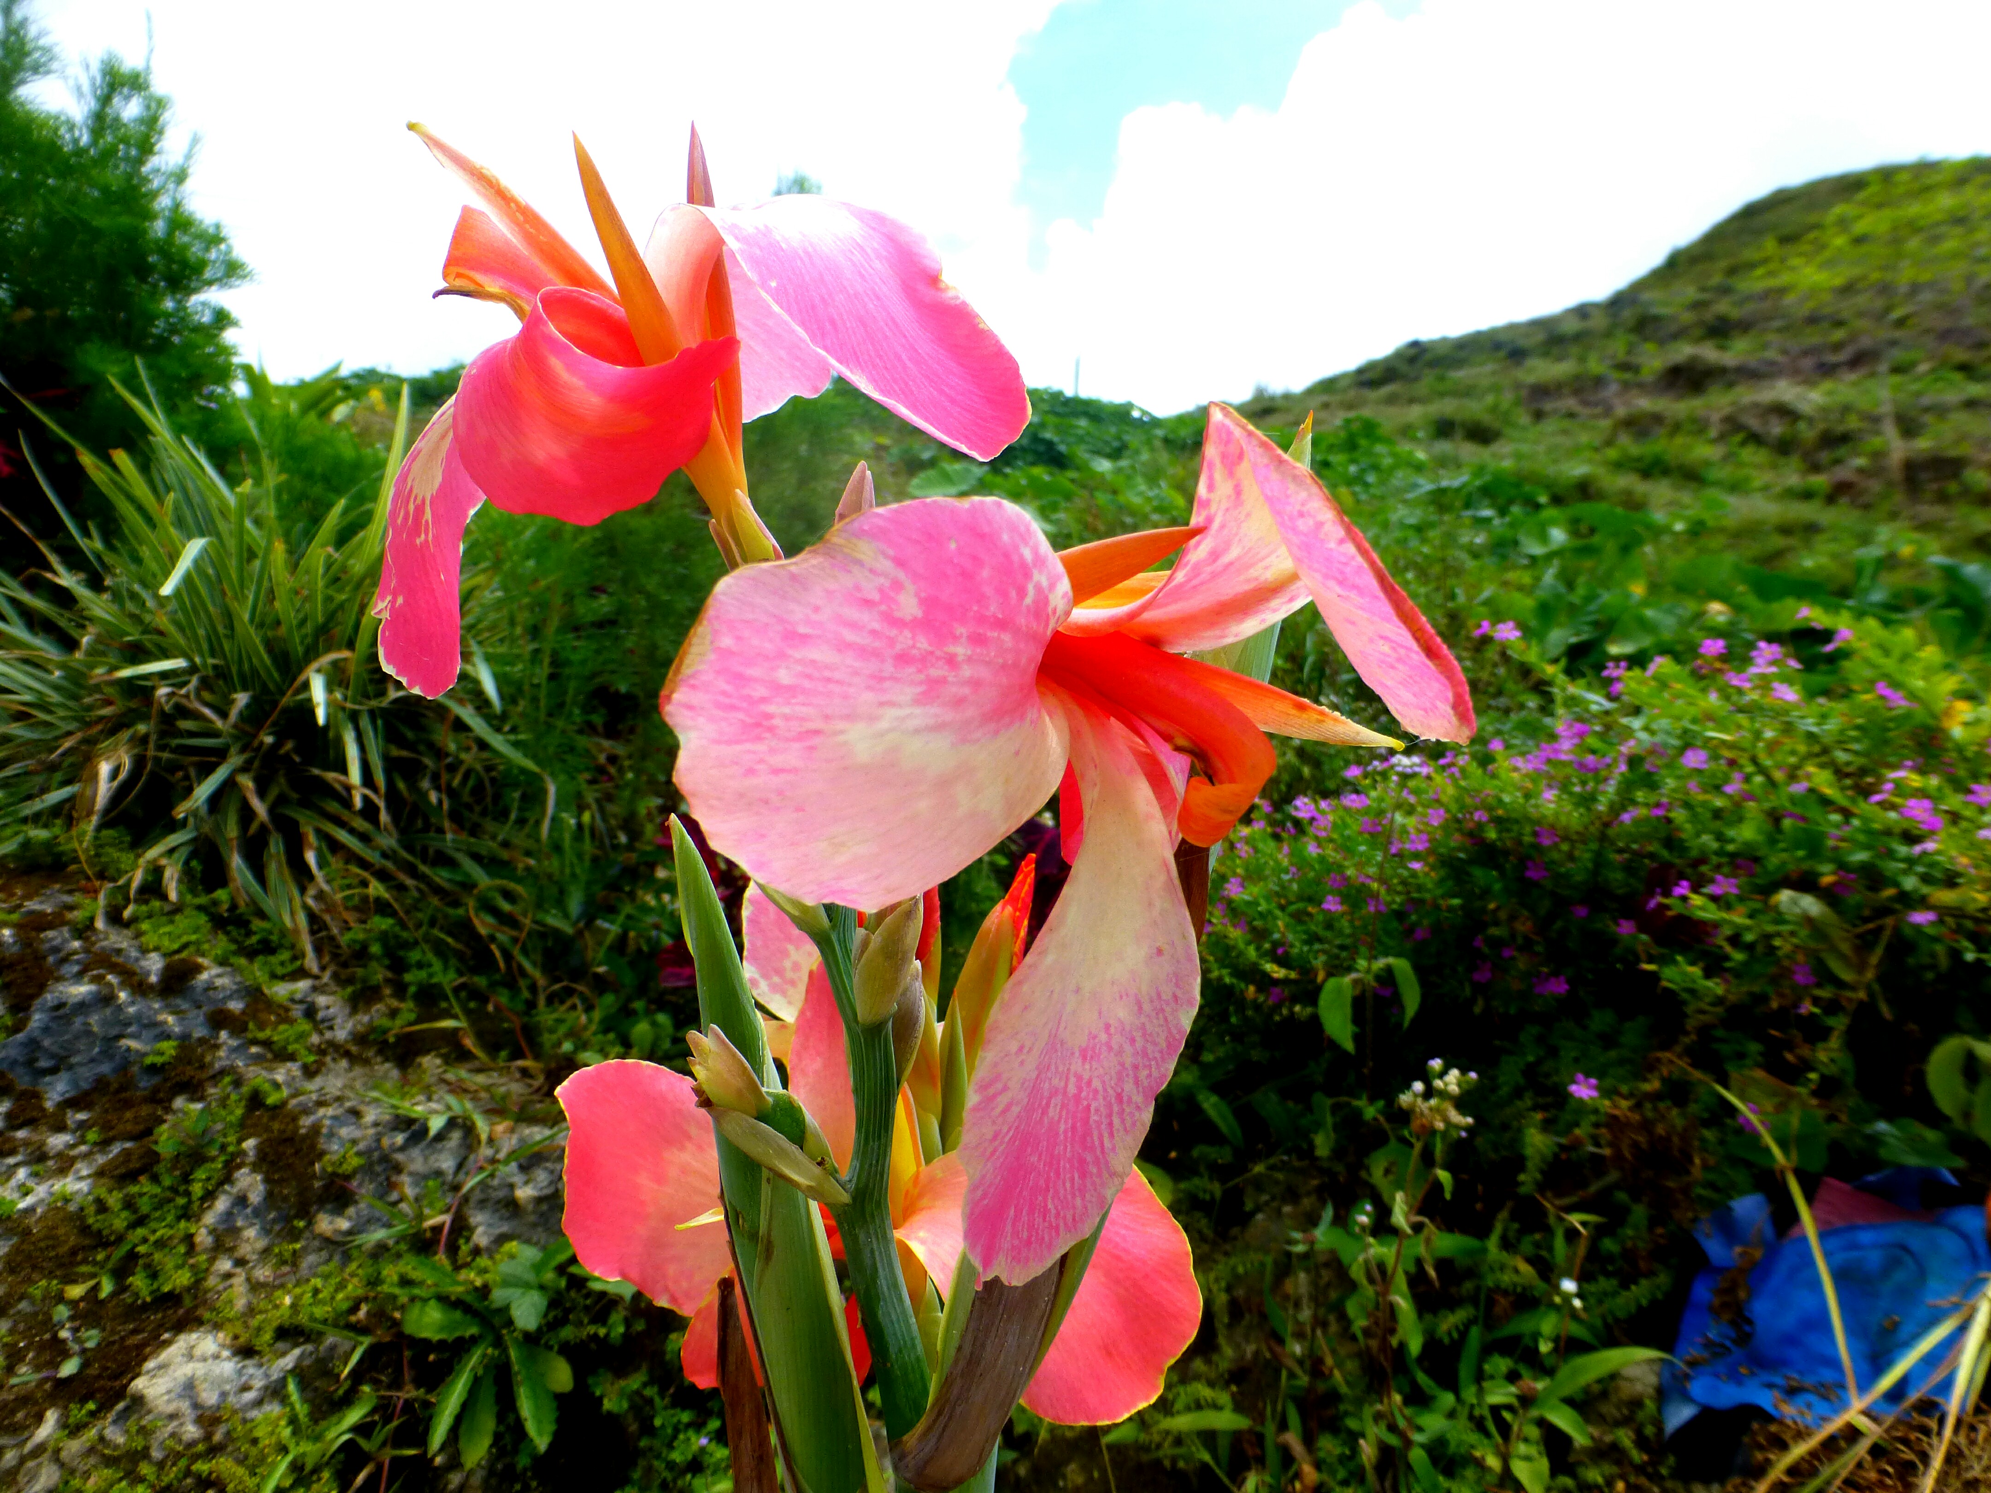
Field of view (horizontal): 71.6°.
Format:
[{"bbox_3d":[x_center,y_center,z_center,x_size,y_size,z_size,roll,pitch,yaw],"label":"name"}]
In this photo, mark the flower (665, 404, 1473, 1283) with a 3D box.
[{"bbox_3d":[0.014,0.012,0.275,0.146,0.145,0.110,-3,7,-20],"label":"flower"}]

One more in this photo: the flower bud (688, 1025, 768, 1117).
[{"bbox_3d":[-0.056,0.068,0.290,0.017,0.014,0.013,5,9,37],"label":"flower bud"}]

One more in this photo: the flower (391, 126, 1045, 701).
[{"bbox_3d":[-0.071,-0.071,0.325,0.150,0.109,0.100,3,8,27],"label":"flower"}]

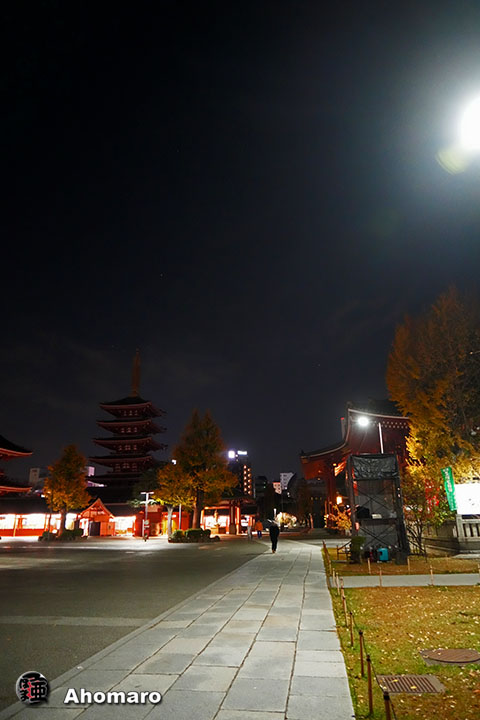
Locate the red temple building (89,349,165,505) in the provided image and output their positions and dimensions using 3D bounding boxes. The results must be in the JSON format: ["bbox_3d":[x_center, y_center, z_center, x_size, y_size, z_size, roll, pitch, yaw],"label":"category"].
[{"bbox_3d":[-32.146,20.947,143.644,19.000,51.400,19.000,-3,-19,8],"label":"red temple building"}]

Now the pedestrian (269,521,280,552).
[{"bbox_3d":[1.848,9.561,26.014,0.500,1.680,0.330,-3,-19,8],"label":"pedestrian"}]

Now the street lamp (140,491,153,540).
[{"bbox_3d":[-9.511,15.913,49.244,1.350,4.500,0.300,-3,-19,8],"label":"street lamp"}]

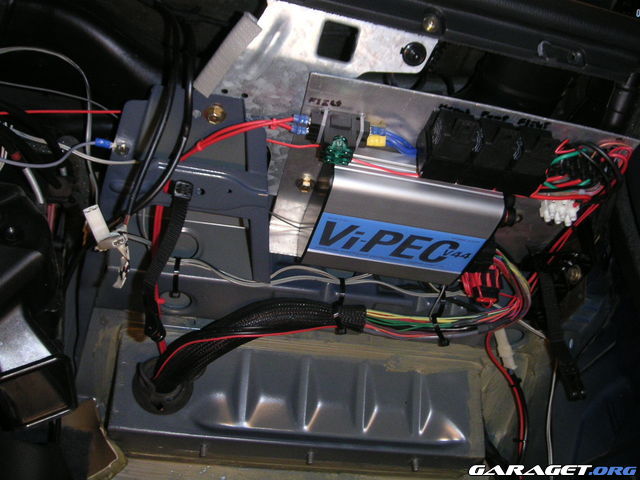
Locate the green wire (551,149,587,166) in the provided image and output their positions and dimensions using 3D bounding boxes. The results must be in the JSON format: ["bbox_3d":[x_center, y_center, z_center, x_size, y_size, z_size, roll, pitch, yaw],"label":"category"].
[{"bbox_3d":[0.171,-0.057,0.482,0.024,0.011,0.010,5,6,-11],"label":"green wire"}]

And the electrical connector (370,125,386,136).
[{"bbox_3d":[0.041,-0.076,0.487,0.011,0.007,0.007,5,6,-11],"label":"electrical connector"}]

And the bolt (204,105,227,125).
[{"bbox_3d":[-0.079,-0.095,0.532,0.015,0.015,0.006,6,46,-6],"label":"bolt"}]

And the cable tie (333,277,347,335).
[{"bbox_3d":[0.017,0.057,0.610,0.011,0.050,0.022,1,18,0],"label":"cable tie"}]

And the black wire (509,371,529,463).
[{"bbox_3d":[0.172,0.153,0.610,0.016,0.080,0.013,-5,17,0],"label":"black wire"}]

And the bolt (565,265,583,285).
[{"bbox_3d":[0.226,0.031,0.625,0.015,0.015,0.010,14,14,9],"label":"bolt"}]

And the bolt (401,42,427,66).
[{"bbox_3d":[0.067,-0.133,0.502,0.017,0.017,0.006,6,33,-5],"label":"bolt"}]

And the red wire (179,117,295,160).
[{"bbox_3d":[-0.062,-0.075,0.517,0.106,0.020,0.015,-13,-4,31],"label":"red wire"}]

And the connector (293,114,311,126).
[{"bbox_3d":[-0.013,-0.086,0.505,0.014,0.006,0.006,9,19,-10],"label":"connector"}]

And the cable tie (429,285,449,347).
[{"bbox_3d":[0.101,0.065,0.600,0.014,0.050,0.022,1,18,0],"label":"cable tie"}]

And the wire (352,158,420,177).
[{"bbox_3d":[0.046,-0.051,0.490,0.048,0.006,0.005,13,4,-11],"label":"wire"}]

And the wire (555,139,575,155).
[{"bbox_3d":[0.168,-0.064,0.482,0.013,0.010,0.007,5,6,-11],"label":"wire"}]

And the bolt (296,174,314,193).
[{"bbox_3d":[-0.011,-0.044,0.553,0.015,0.010,0.015,9,-33,-11],"label":"bolt"}]

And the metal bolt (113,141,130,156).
[{"bbox_3d":[-0.151,-0.070,0.535,0.013,0.013,0.006,6,46,-6],"label":"metal bolt"}]

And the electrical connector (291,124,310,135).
[{"bbox_3d":[-0.014,-0.080,0.508,0.015,0.006,0.006,9,19,-10],"label":"electrical connector"}]

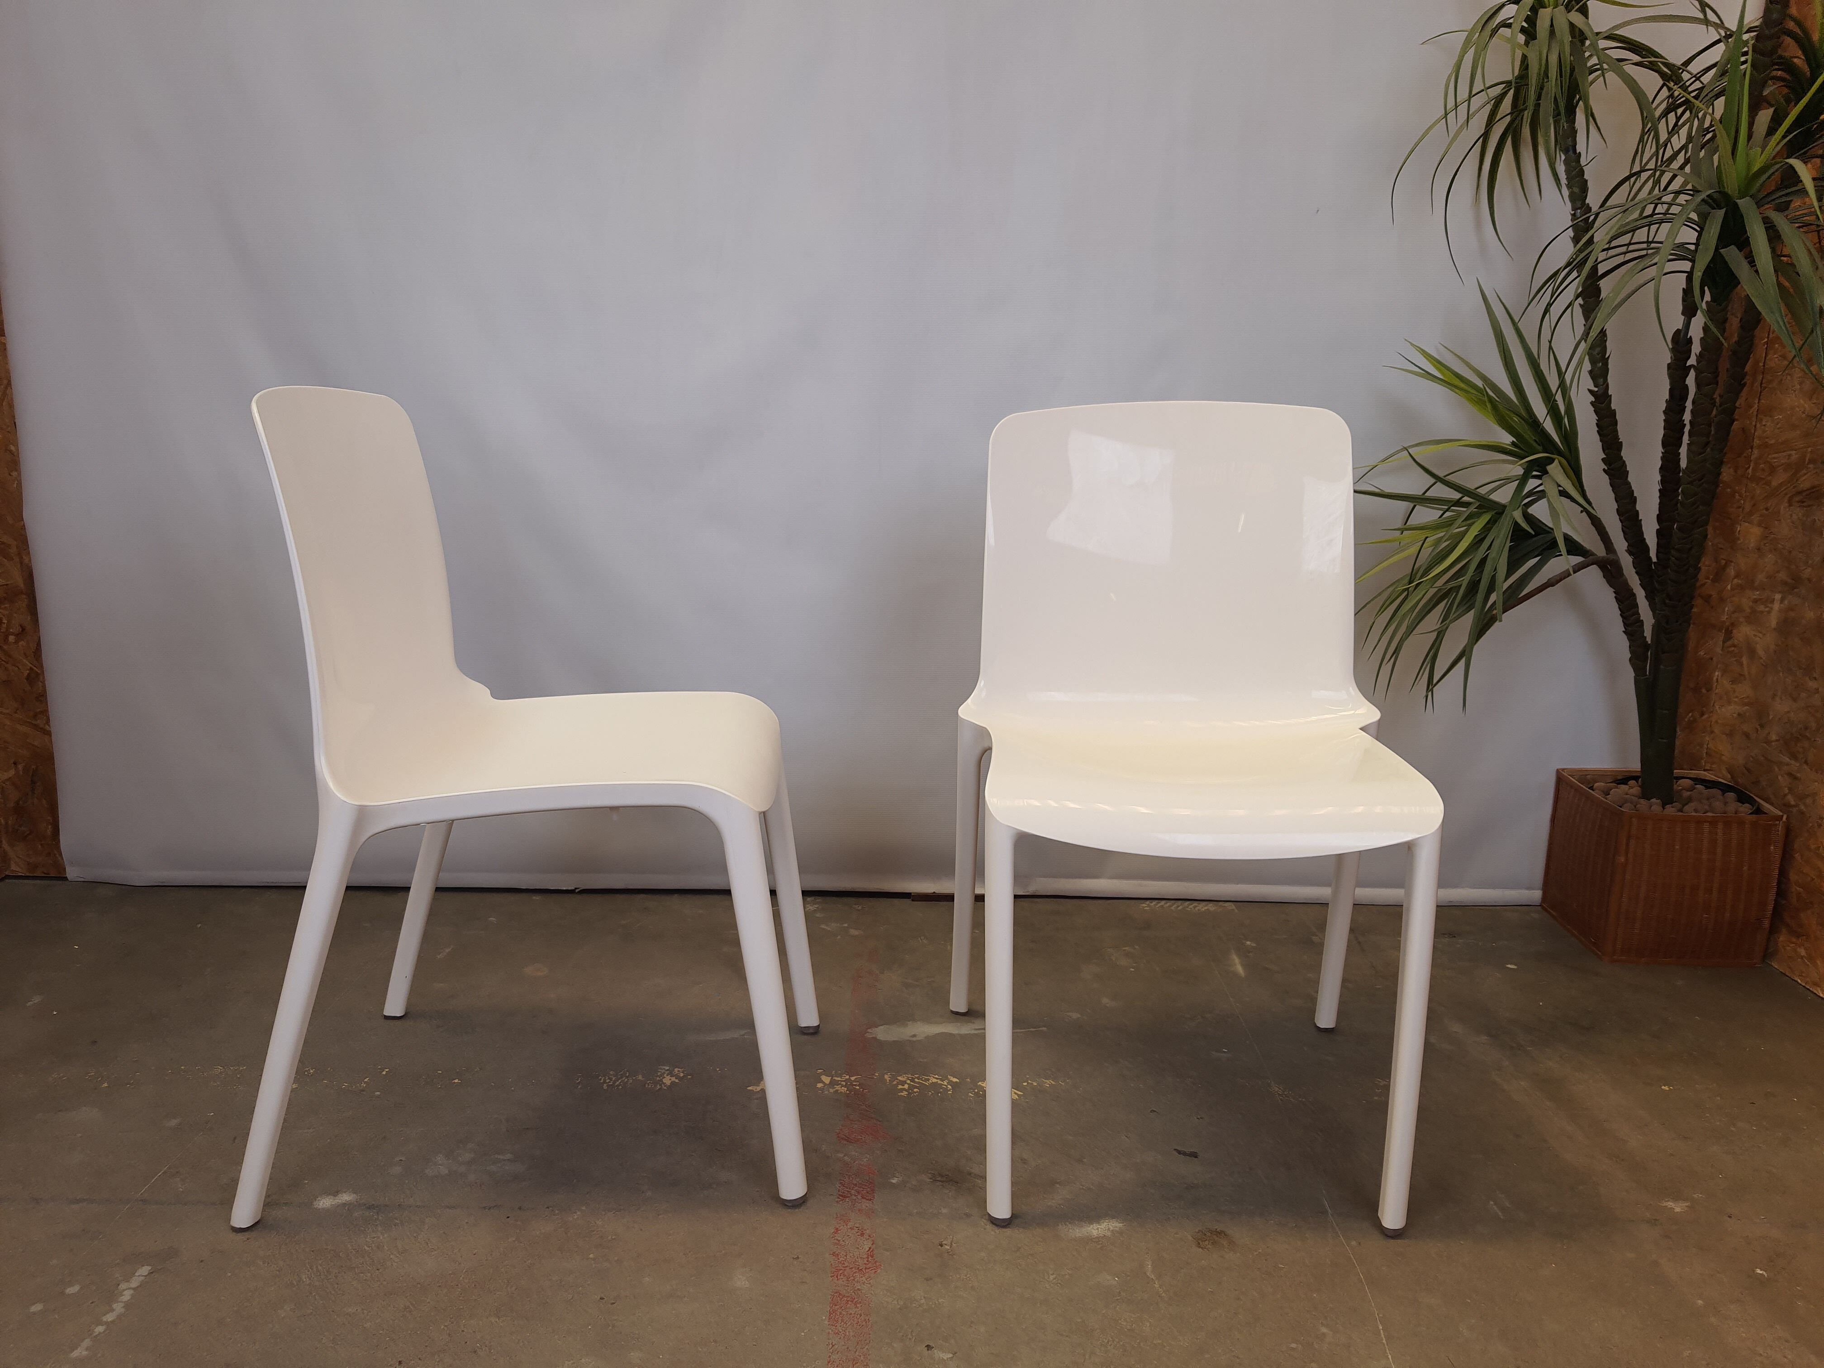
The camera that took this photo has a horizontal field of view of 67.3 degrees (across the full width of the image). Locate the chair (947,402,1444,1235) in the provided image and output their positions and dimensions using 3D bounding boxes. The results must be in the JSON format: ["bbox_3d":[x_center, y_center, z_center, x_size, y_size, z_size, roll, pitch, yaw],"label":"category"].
[{"bbox_3d":[0.307,0.095,1.564,0.522,0.820,0.552,2,9,3],"label":"chair"}]

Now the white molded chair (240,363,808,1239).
[{"bbox_3d":[-0.392,0.087,1.529,0.552,0.820,0.522,1,9,-3],"label":"white molded chair"}]

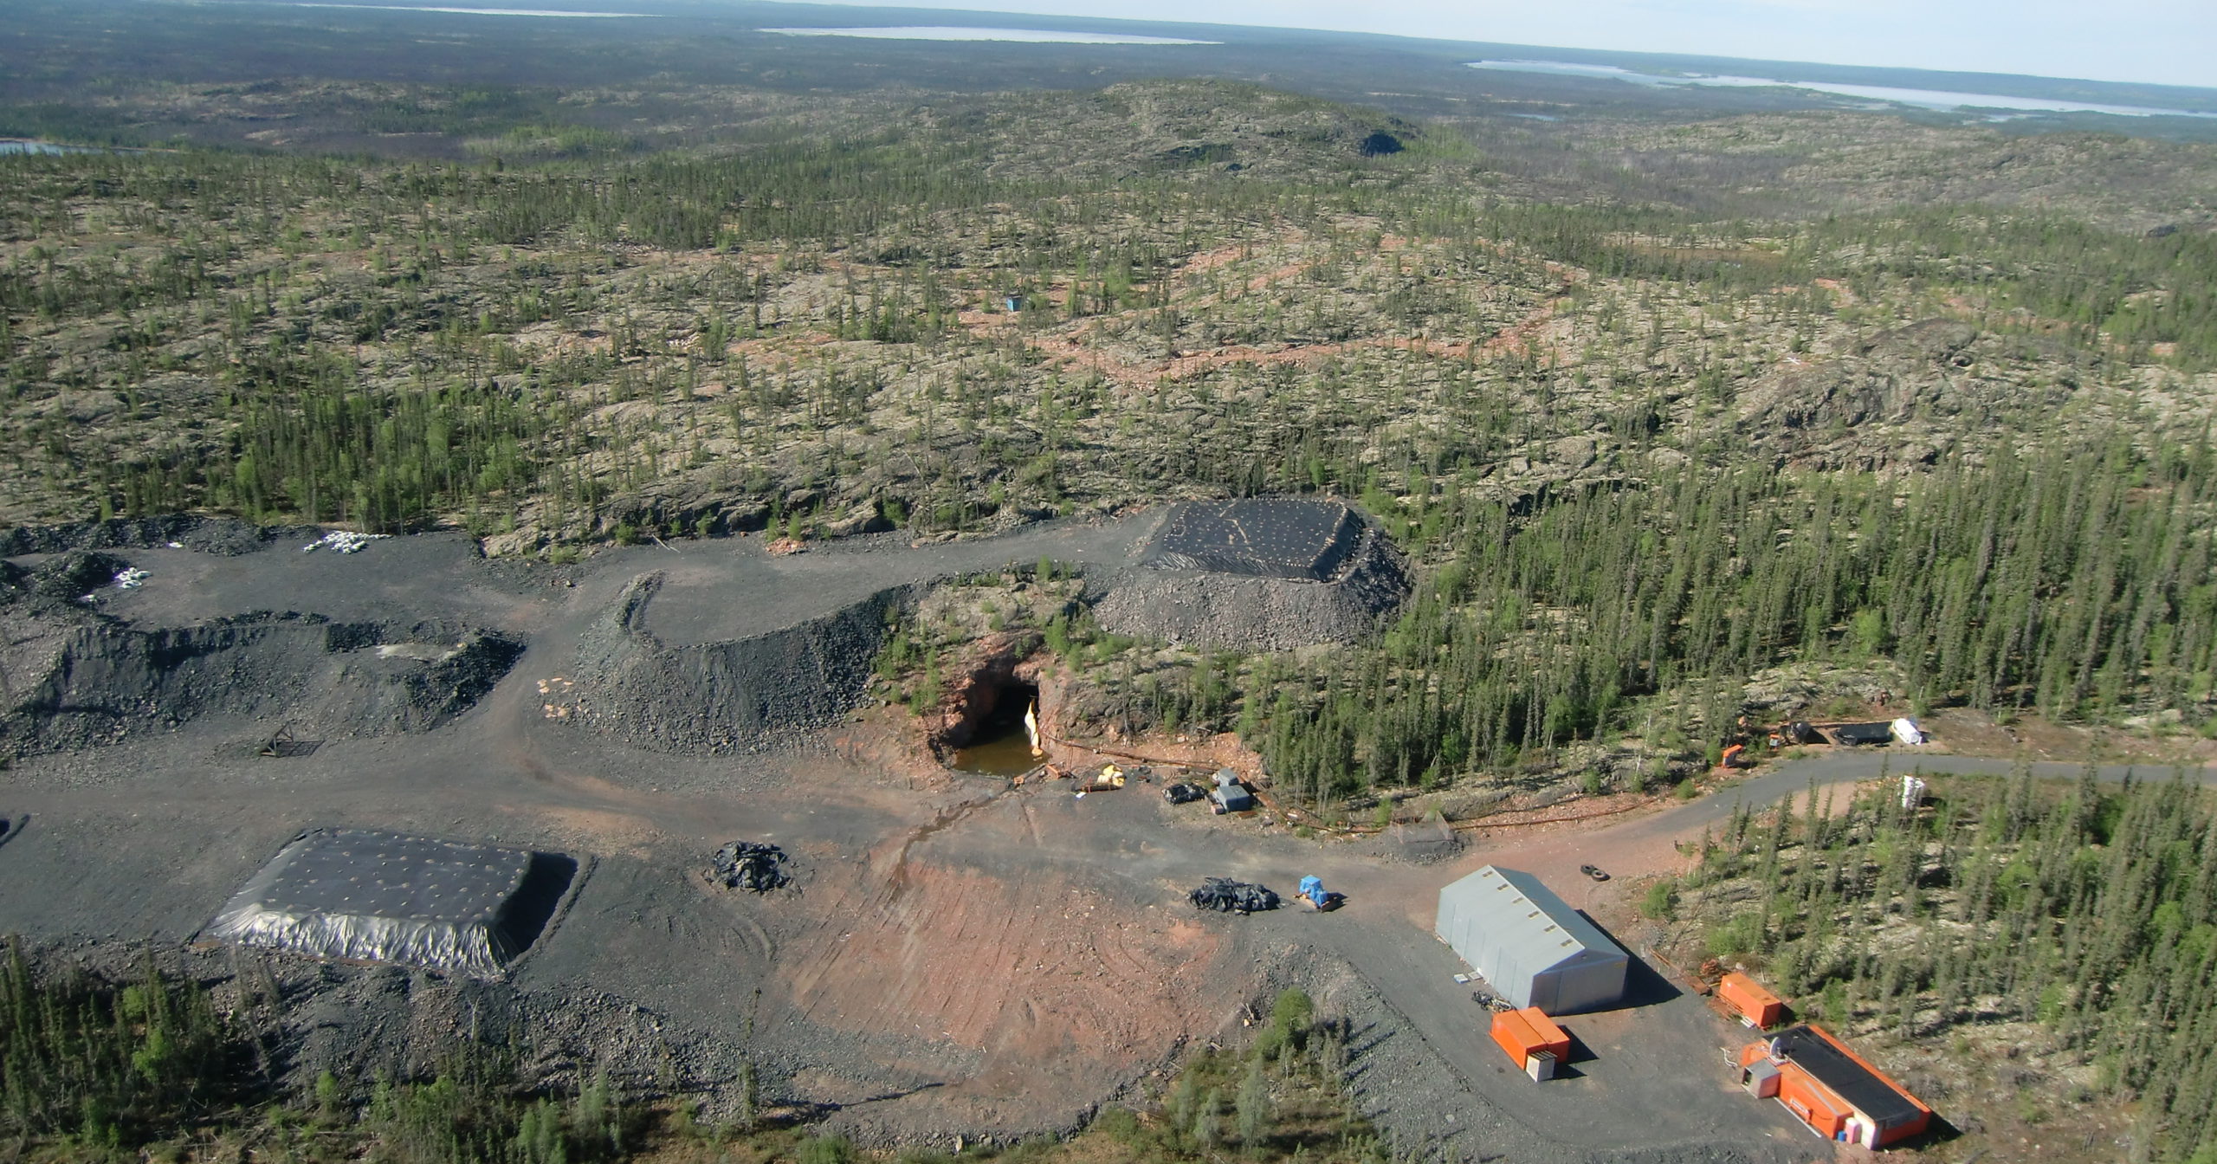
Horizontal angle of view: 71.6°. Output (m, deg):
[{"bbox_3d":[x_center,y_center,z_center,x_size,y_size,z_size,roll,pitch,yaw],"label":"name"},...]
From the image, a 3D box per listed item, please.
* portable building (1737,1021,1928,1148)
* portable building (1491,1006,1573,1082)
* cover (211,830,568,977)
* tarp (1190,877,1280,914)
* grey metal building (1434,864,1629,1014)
[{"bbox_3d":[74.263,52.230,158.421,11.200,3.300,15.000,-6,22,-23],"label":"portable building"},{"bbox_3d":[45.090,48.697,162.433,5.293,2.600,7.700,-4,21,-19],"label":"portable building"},{"bbox_3d":[-82.772,35.823,179.396,33.600,3.200,24.800,3,20,1],"label":"cover"},{"bbox_3d":[15.369,38.443,188.652,10.800,1.800,5.000,3,20,-1],"label":"tarp"},{"bbox_3d":[48.955,40.871,178.114,12.786,7.817,18.185,-5,22,-21],"label":"grey metal building"}]

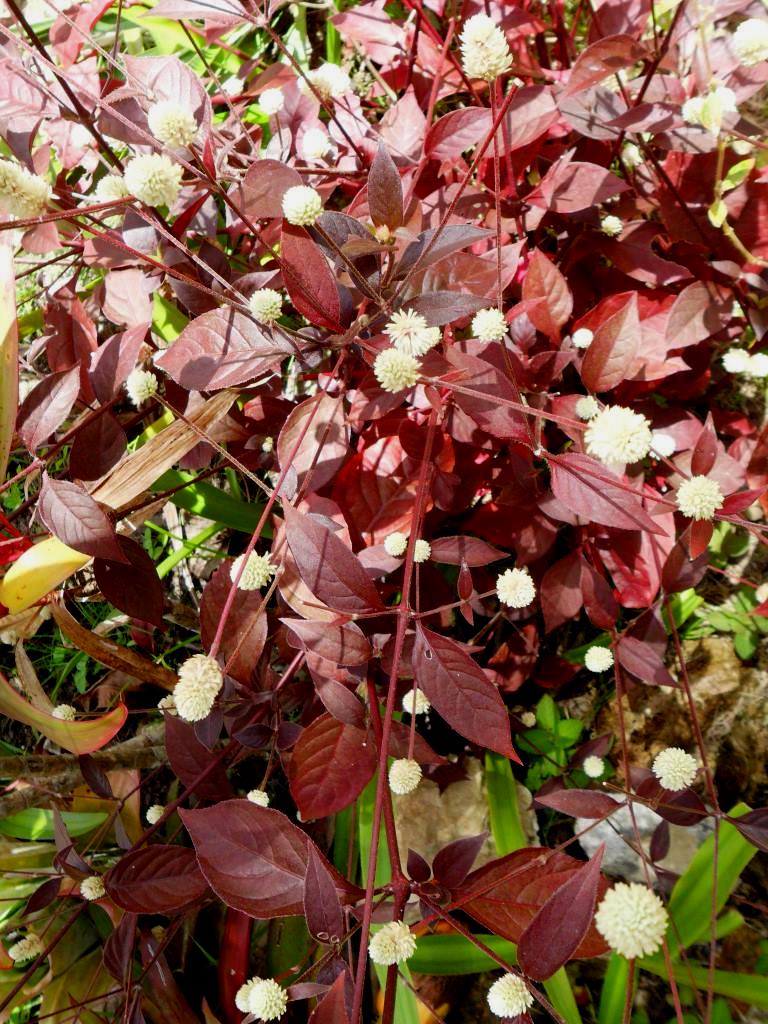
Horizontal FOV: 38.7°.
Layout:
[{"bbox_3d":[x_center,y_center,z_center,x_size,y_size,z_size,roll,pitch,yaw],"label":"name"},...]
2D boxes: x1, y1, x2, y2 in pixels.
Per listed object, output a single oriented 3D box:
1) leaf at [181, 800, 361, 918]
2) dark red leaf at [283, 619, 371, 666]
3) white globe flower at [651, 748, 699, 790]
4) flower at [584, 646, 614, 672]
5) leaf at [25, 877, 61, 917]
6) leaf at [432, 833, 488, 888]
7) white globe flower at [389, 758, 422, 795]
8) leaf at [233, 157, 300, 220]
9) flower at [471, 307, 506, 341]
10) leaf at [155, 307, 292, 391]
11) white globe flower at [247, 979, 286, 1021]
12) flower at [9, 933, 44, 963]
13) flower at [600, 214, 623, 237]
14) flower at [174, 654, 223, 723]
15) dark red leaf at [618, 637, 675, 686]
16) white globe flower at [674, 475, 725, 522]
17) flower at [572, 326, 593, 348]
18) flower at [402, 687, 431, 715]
[{"bbox_3d":[-0.044,0.134,0.420,0.077,0.012,0.040,29,65,11],"label":"leaf"},{"bbox_3d":[-0.025,0.054,0.460,0.044,0.010,0.022,21,55,12],"label":"dark red leaf"},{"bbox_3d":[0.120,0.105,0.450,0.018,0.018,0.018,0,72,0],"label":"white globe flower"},{"bbox_3d":[0.104,0.071,0.530,0.014,0.013,0.014,0,42,0],"label":"flower"},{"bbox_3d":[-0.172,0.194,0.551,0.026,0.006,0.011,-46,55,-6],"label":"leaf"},{"bbox_3d":[0.036,0.166,0.520,0.035,0.008,0.016,-46,74,12],"label":"leaf"},{"bbox_3d":[0.010,0.128,0.530,0.016,0.017,0.016,0,51,0],"label":"white globe flower"},{"bbox_3d":[-0.062,-0.171,0.580,0.038,0.033,0.011,-7,15,-4],"label":"leaf"},{"bbox_3d":[0.056,-0.100,0.580,0.018,0.018,0.018,0,42,0],"label":"flower"},{"bbox_3d":[-0.073,-0.074,0.500,0.066,0.012,0.037,-5,66,-6],"label":"leaf"},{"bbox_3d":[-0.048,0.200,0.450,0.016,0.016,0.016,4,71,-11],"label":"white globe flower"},{"bbox_3d":[-0.163,0.199,0.500,0.017,0.011,0.011,-32,44,-18],"label":"flower"},{"bbox_3d":[0.166,-0.209,0.800,0.016,0.016,0.016,0,42,0],"label":"flower"},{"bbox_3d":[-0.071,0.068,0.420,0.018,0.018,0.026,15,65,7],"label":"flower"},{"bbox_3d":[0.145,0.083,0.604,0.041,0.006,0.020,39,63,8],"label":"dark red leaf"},{"bbox_3d":[0.130,-0.006,0.450,0.019,0.018,0.018,0,53,0],"label":"white globe flower"},{"bbox_3d":[0.120,-0.105,0.660,0.013,0.013,0.013,0,43,0],"label":"flower"},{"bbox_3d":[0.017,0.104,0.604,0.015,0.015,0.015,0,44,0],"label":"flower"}]

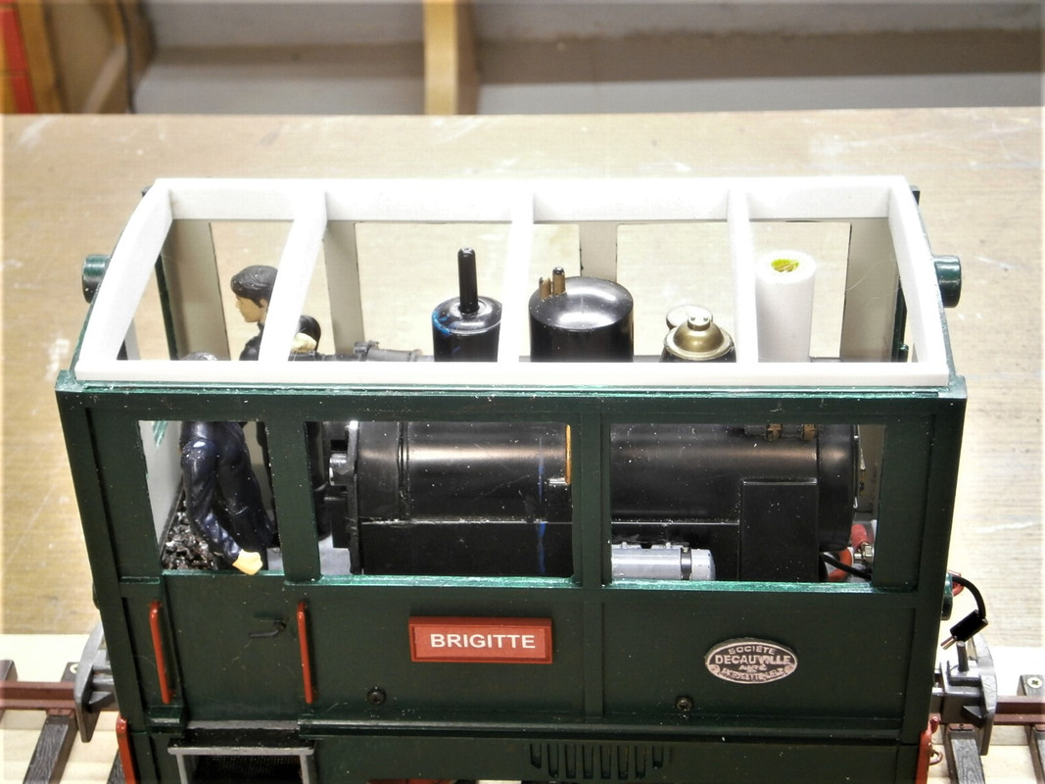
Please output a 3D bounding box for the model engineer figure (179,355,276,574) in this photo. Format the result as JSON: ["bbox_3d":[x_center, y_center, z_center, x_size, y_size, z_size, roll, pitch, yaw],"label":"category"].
[{"bbox_3d":[-0.084,0.040,0.535,0.028,0.111,0.032,19,39,28],"label":"model engineer figure"}]

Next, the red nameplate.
[{"bbox_3d":[-0.012,0.072,0.526,0.041,0.014,0.003,0,34,4],"label":"red nameplate"}]

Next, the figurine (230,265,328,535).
[{"bbox_3d":[-0.078,0.007,0.583,0.026,0.108,0.031,-17,37,-21],"label":"figurine"}]

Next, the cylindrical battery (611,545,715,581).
[{"bbox_3d":[0.038,0.054,0.542,0.038,0.015,0.015,0,34,4],"label":"cylindrical battery"}]

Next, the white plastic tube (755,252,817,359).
[{"bbox_3d":[0.076,-0.018,0.531,0.018,0.043,0.018,0,34,4],"label":"white plastic tube"}]

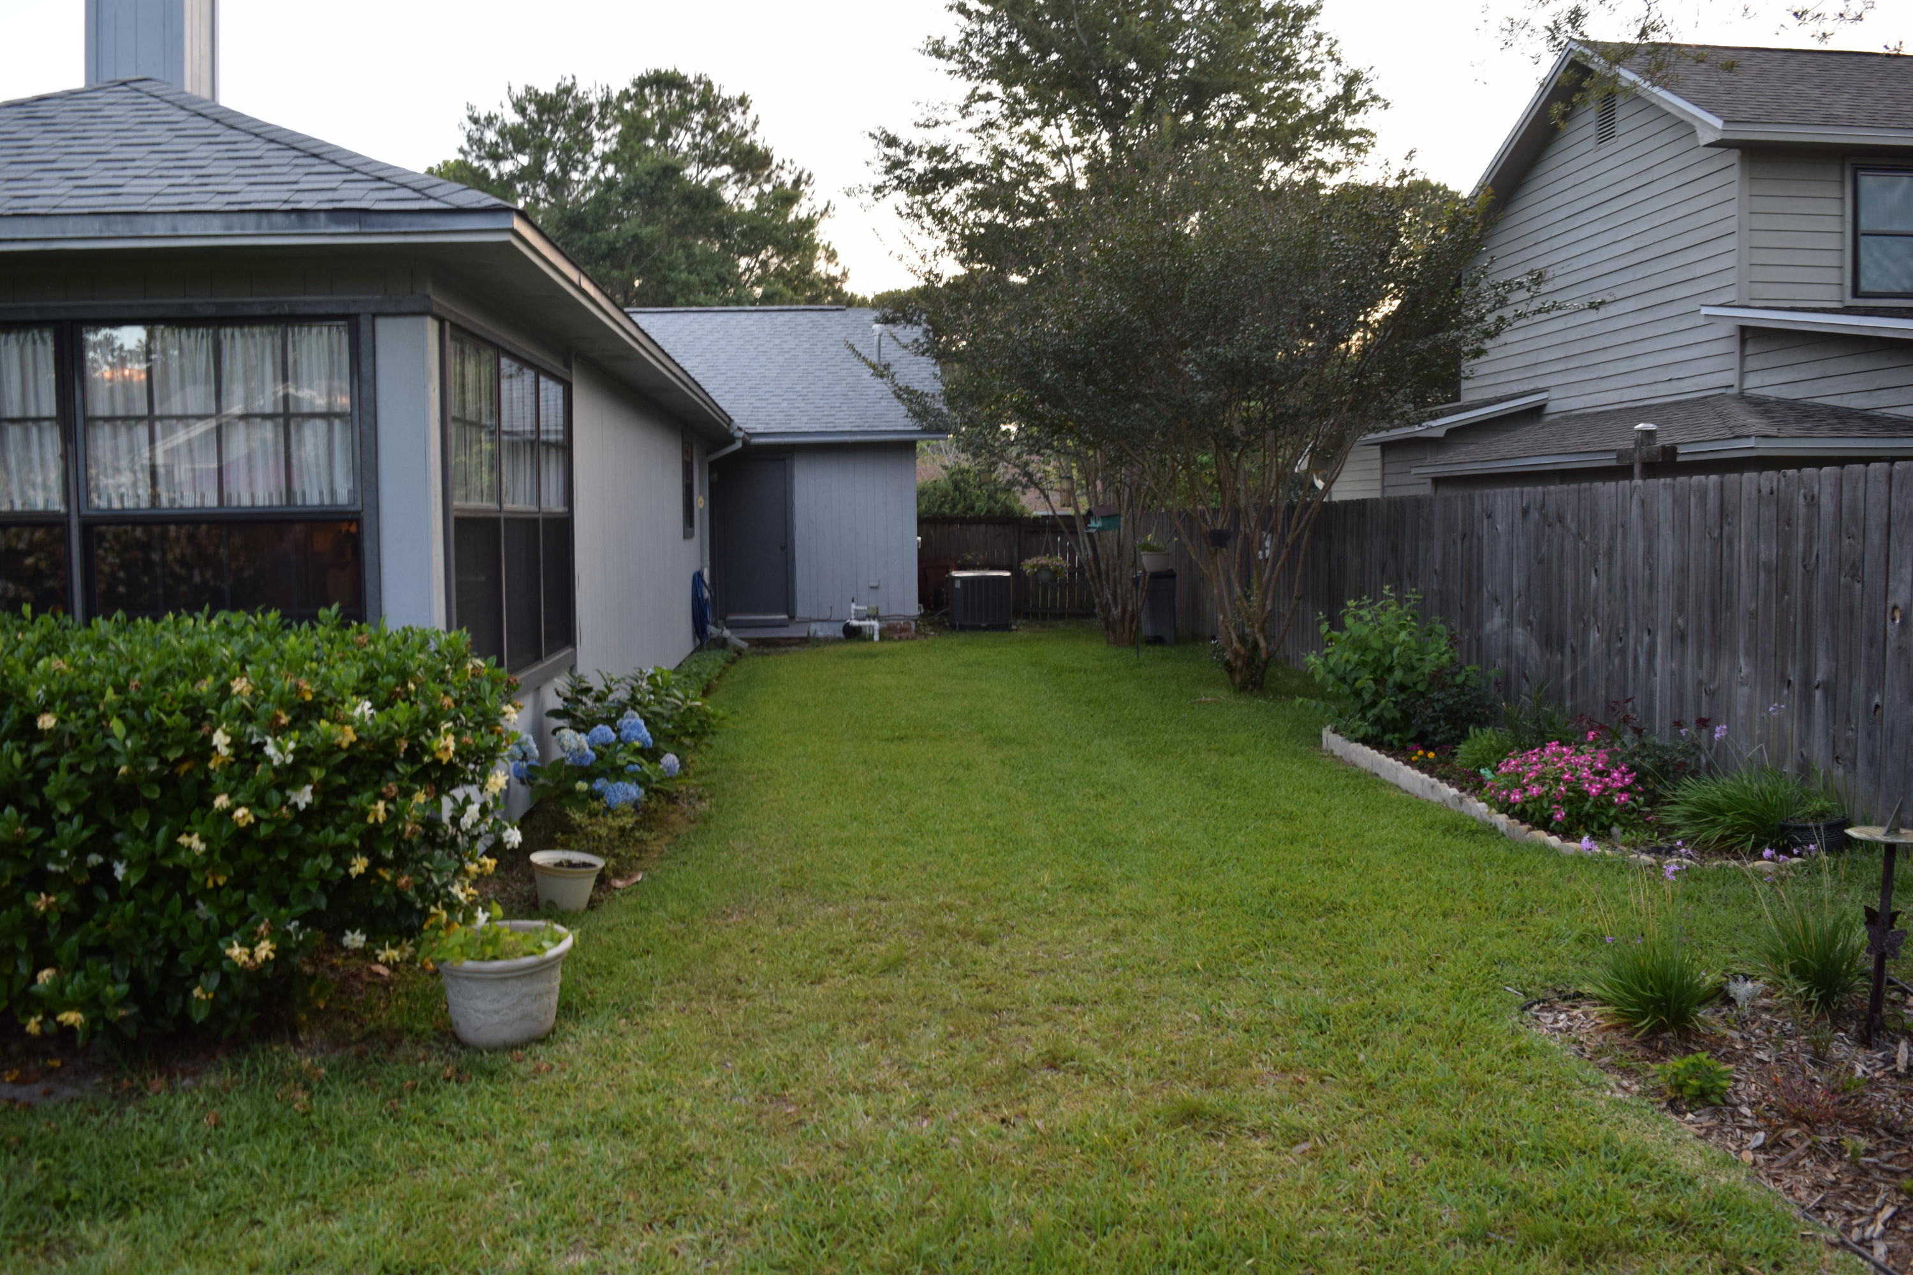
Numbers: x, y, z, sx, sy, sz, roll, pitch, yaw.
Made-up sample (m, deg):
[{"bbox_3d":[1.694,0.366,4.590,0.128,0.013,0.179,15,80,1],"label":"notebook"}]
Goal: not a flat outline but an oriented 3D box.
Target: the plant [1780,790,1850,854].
[{"bbox_3d":[4.100,0.871,6.850,0.310,0.260,0.310,0,4,0],"label":"plant"}]

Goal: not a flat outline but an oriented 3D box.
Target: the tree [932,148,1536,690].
[{"bbox_3d":[2.720,-2.125,14.000,5.600,5.200,5.000,0,4,0],"label":"tree"}]

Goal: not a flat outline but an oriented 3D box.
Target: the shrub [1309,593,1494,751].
[{"bbox_3d":[3.149,0.172,10.300,1.250,1.080,1.150,0,4,0],"label":"shrub"}]

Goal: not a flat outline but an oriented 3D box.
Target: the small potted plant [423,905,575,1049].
[{"bbox_3d":[-1.416,1.051,4.450,0.440,0.350,0.420,0,4,0],"label":"small potted plant"}]

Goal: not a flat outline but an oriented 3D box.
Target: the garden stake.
[{"bbox_3d":[2.797,0.844,4.320,0.220,0.710,0.210,2,4,0],"label":"garden stake"}]

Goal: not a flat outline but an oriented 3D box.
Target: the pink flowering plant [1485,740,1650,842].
[{"bbox_3d":[3.057,0.713,7.200,0.770,0.420,0.700,0,4,0],"label":"pink flowering plant"}]

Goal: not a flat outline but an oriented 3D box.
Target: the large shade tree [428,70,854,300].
[{"bbox_3d":[-8.294,-8.125,38.000,11.000,13.800,10.000,0,4,0],"label":"large shade tree"}]

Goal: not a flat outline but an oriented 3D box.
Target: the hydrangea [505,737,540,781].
[{"bbox_3d":[-2.179,0.615,7.200,0.180,0.220,0.180,0,4,0],"label":"hydrangea"}]

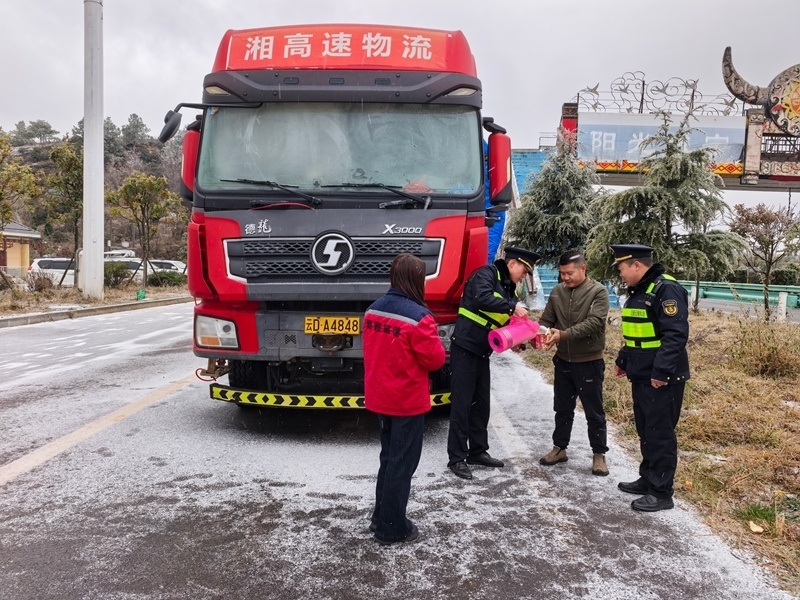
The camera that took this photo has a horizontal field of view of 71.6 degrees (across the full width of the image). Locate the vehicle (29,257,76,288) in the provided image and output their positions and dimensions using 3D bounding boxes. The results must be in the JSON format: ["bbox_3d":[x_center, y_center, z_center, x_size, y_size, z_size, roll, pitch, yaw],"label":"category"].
[{"bbox_3d":[-16.800,-1.330,29.500,4.750,1.850,1.870,1,4,3],"label":"vehicle"}]

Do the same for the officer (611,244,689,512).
[{"bbox_3d":[1.681,0.496,3.734,0.420,1.740,0.540,0,4,-13],"label":"officer"}]

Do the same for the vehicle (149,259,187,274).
[{"bbox_3d":[-14.400,-1.600,34.400,4.600,1.700,1.850,1,4,6],"label":"vehicle"}]

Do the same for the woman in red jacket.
[{"bbox_3d":[0.017,0.558,3.226,0.380,1.650,0.500,-3,5,-44],"label":"woman in red jacket"}]

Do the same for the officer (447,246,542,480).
[{"bbox_3d":[0.732,0.459,4.279,0.650,1.720,0.550,2,4,17],"label":"officer"}]

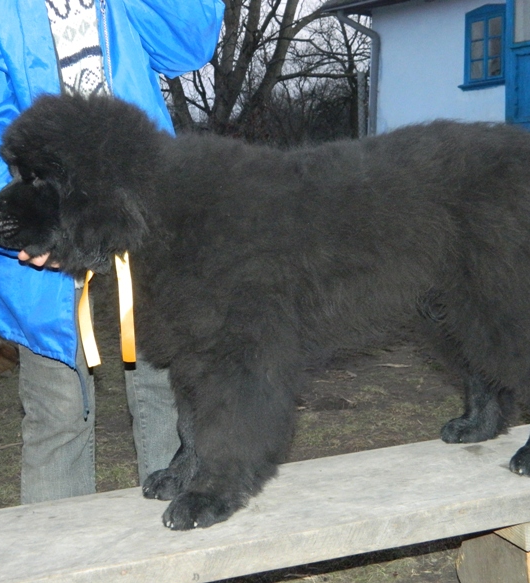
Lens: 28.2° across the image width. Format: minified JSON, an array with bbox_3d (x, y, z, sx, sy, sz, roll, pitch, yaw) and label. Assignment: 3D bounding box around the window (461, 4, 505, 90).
[{"bbox_3d":[3.013,-3.311,14.300,0.140,1.130,0.920,-2,5,-32],"label":"window"}]

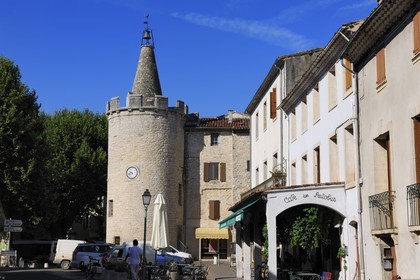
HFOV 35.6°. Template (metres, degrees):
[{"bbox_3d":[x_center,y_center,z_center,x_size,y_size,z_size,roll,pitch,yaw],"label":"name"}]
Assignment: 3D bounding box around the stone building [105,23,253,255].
[{"bbox_3d":[-2.758,-0.233,60.735,12.800,22.200,9.000,-1,-9,7],"label":"stone building"}]

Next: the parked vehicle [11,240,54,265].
[{"bbox_3d":[-11.585,7.438,43.374,4.300,1.780,1.800,3,-9,-17],"label":"parked vehicle"}]

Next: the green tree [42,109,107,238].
[{"bbox_3d":[-11.843,3.883,56.564,7.000,12.800,7.000,0,-9,0],"label":"green tree"}]

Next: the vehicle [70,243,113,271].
[{"bbox_3d":[-6.000,6.700,38.024,4.300,1.620,1.800,5,-10,-28],"label":"vehicle"}]

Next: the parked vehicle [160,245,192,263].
[{"bbox_3d":[-3.600,8.409,48.789,4.100,1.500,1.760,-5,-10,30],"label":"parked vehicle"}]

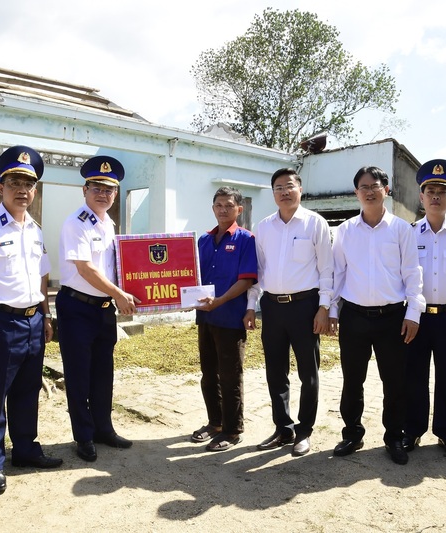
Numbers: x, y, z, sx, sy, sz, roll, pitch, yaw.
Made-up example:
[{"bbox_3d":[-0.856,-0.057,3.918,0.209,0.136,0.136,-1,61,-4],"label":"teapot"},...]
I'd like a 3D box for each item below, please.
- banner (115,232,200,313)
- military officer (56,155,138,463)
[{"bbox_3d":[-0.372,0.035,3.120,0.455,0.440,0.170,-3,-4,3],"label":"banner"},{"bbox_3d":[-0.770,0.220,3.250,0.470,1.800,0.500,0,0,29],"label":"military officer"}]

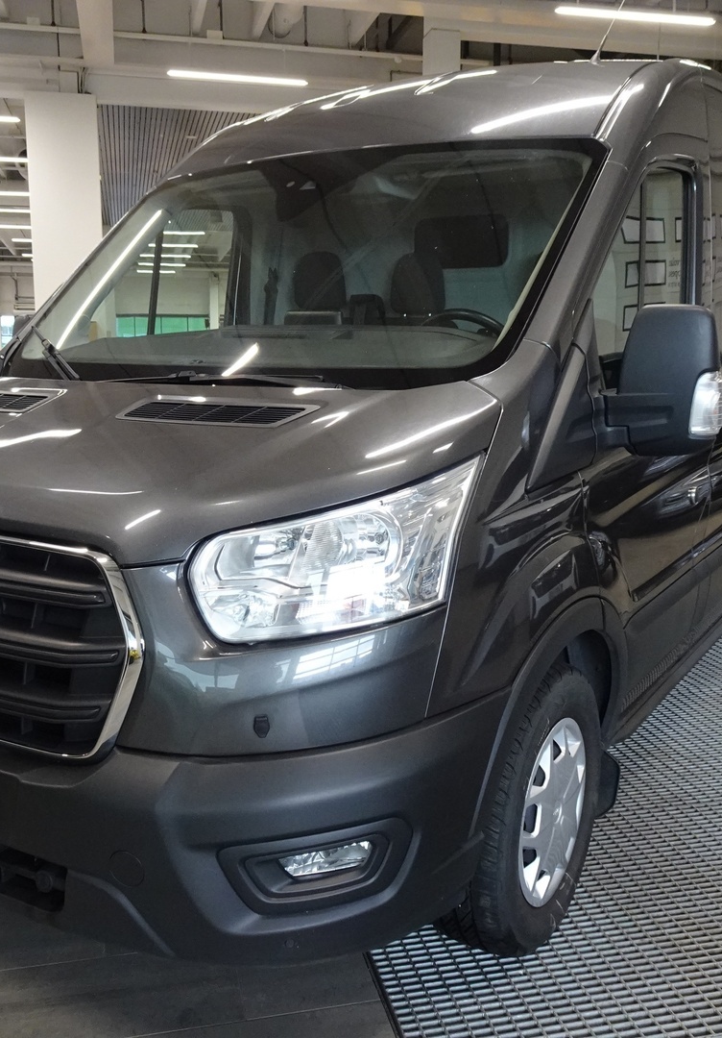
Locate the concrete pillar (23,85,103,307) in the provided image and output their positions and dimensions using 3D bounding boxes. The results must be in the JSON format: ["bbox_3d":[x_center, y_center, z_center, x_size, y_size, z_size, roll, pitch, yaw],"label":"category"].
[{"bbox_3d":[-3.558,-2.762,11.767,0.810,4.475,0.620,-2,9,-14],"label":"concrete pillar"}]

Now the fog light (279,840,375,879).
[{"bbox_3d":[-0.065,0.586,1.687,0.165,0.070,0.070,2,9,12],"label":"fog light"}]

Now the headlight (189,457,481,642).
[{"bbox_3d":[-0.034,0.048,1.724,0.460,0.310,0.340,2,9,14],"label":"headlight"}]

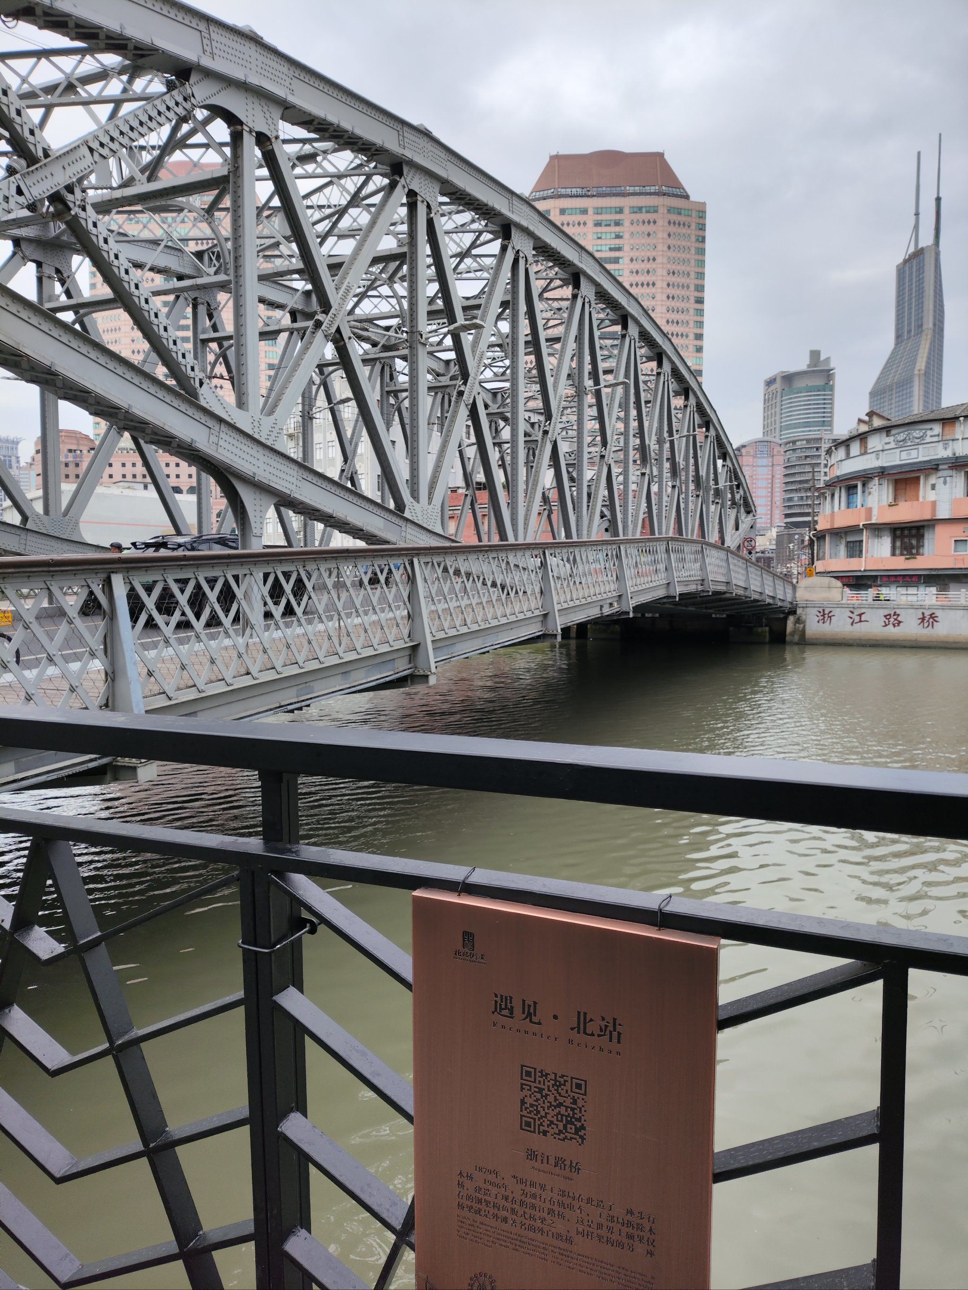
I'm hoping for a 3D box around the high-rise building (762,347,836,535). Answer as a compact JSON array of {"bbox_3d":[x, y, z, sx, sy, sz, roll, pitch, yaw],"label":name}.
[{"bbox_3d":[306.800,-175.700,879.100,48.000,222.000,54.000,0,4,-5],"label":"high-rise building"}]

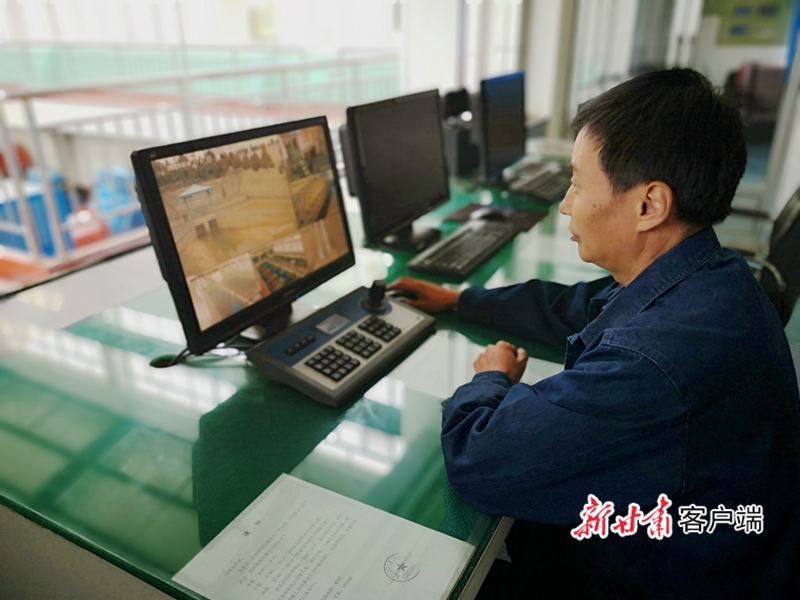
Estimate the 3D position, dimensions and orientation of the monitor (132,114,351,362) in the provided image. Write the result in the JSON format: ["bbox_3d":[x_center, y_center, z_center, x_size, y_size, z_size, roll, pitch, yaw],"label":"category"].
[{"bbox_3d":[-0.254,-0.121,1.231,0.195,0.414,0.506,12,26,27],"label":"monitor"}]

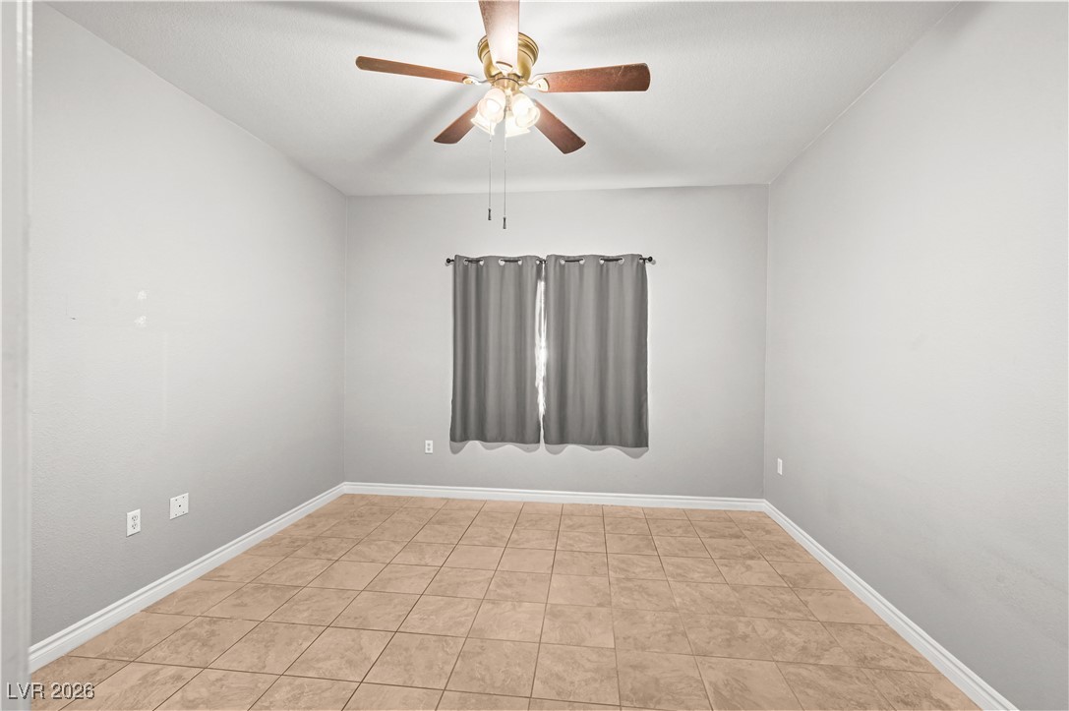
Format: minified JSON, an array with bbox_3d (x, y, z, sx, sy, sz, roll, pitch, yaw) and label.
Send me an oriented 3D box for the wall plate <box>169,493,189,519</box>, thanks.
[{"bbox_3d":[-1.944,0.828,2.608,0.010,0.115,0.116,0,0,6],"label":"wall plate"}]

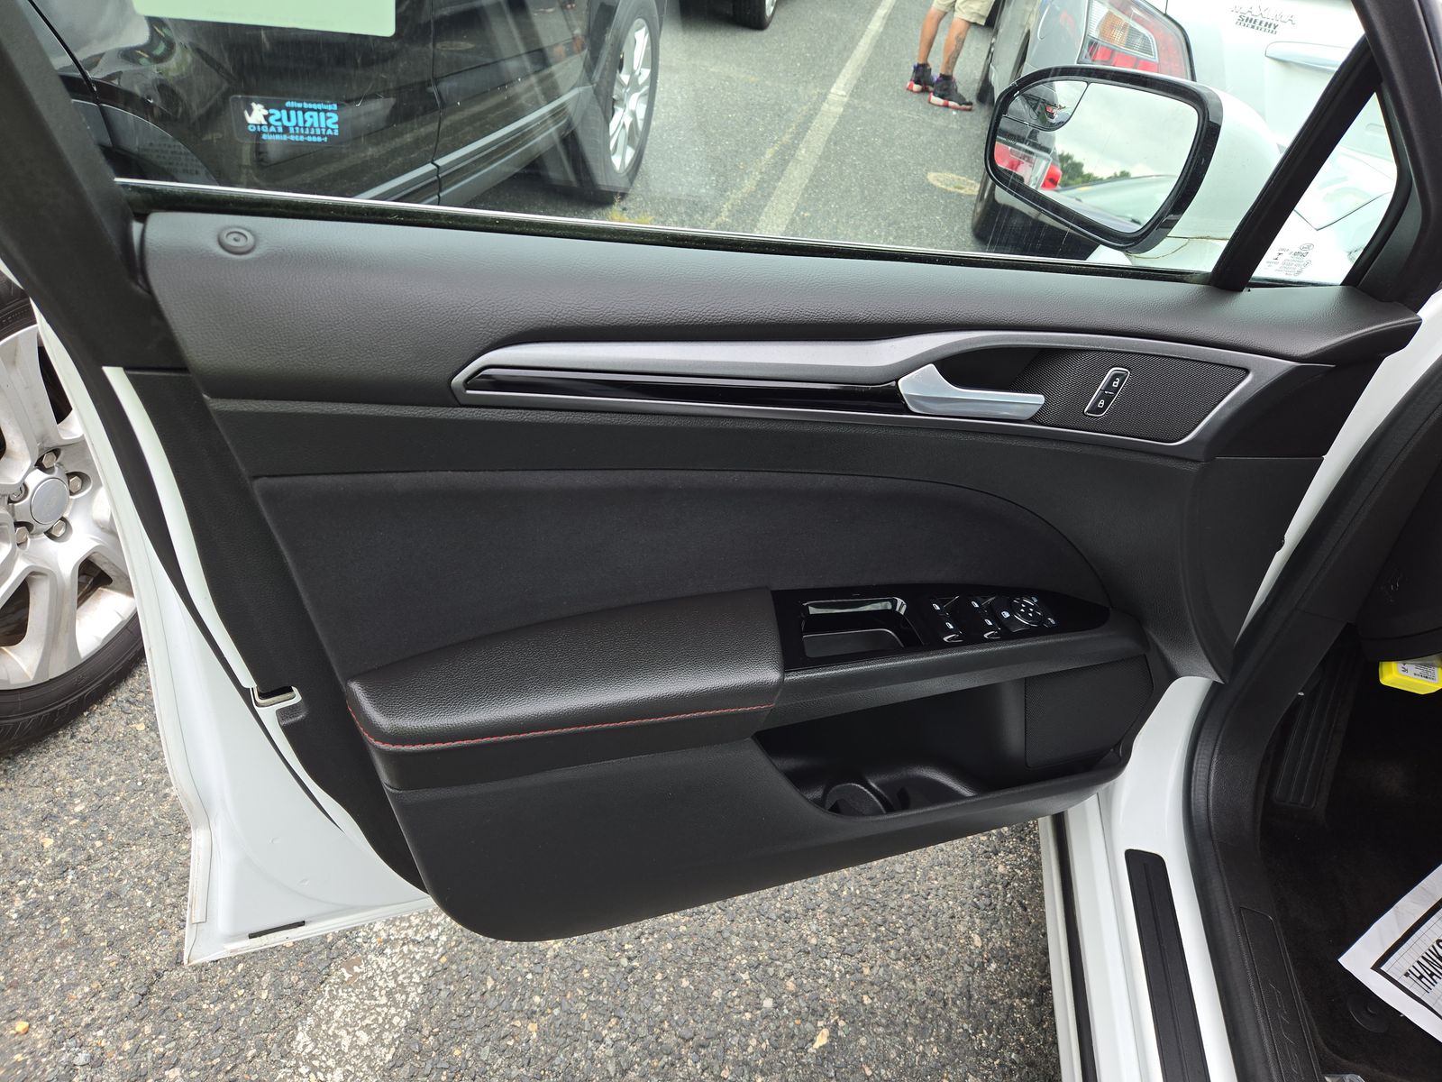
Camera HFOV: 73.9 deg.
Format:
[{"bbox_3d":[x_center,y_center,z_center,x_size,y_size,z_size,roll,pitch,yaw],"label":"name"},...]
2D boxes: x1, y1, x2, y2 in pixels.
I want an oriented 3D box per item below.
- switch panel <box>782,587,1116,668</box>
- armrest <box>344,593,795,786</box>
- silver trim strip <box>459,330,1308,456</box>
[{"bbox_3d":[0.194,0.070,0.876,0.345,0.040,0.098,-5,41,-21],"label":"switch panel"},{"bbox_3d":[-0.107,0.109,0.758,0.345,0.068,0.116,-5,41,-21],"label":"armrest"},{"bbox_3d":[0.175,-0.108,0.748,0.750,0.105,0.045,-2,39,-24],"label":"silver trim strip"}]

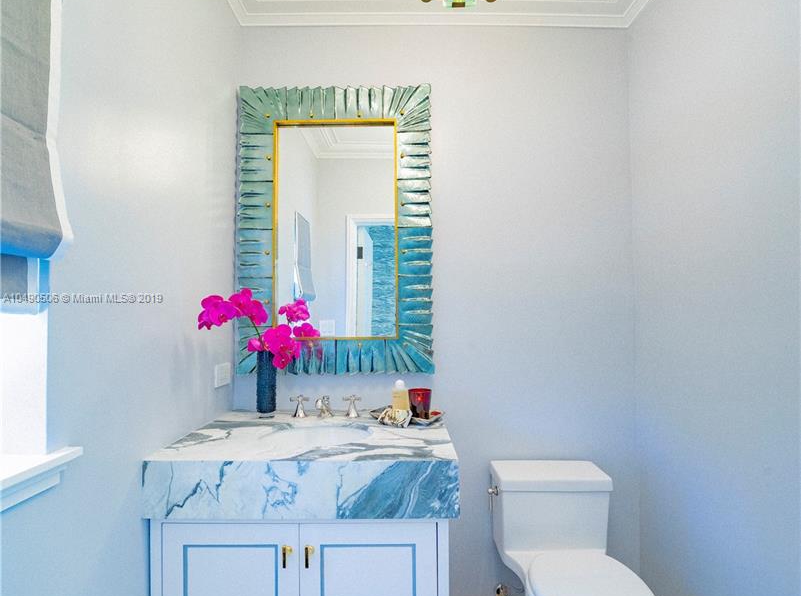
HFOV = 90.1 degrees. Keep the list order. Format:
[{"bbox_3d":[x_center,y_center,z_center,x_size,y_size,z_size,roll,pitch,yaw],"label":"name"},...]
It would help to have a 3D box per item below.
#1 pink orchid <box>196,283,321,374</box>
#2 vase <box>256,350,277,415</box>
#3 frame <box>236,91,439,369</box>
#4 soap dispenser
[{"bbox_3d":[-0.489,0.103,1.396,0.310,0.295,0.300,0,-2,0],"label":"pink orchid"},{"bbox_3d":[-0.529,0.338,1.587,0.078,0.251,0.078,0,-2,0],"label":"vase"},{"bbox_3d":[-0.263,-0.290,1.651,0.798,1.188,0.053,0,-2,0],"label":"frame"},{"bbox_3d":[-0.004,0.380,1.521,0.062,0.138,0.050,0,-2,0],"label":"soap dispenser"}]

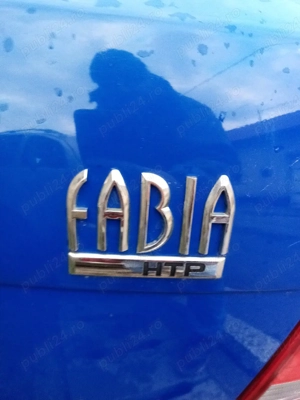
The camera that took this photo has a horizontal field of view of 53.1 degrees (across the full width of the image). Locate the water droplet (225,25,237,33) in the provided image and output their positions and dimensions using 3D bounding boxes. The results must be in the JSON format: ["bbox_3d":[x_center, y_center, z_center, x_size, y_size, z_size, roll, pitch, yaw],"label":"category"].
[{"bbox_3d":[0.057,-0.121,0.212,0.009,0.006,0.002,3,12,-5],"label":"water droplet"}]

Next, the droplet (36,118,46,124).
[{"bbox_3d":[-0.078,-0.056,0.215,0.007,0.004,0.002,3,12,-5],"label":"droplet"}]

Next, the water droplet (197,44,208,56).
[{"bbox_3d":[0.038,-0.106,0.213,0.009,0.009,0.003,3,12,-5],"label":"water droplet"}]

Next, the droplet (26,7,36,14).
[{"bbox_3d":[-0.079,-0.126,0.200,0.007,0.005,0.002,3,12,-5],"label":"droplet"}]

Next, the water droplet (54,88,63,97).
[{"bbox_3d":[-0.065,-0.076,0.212,0.006,0.006,0.002,3,12,-5],"label":"water droplet"}]

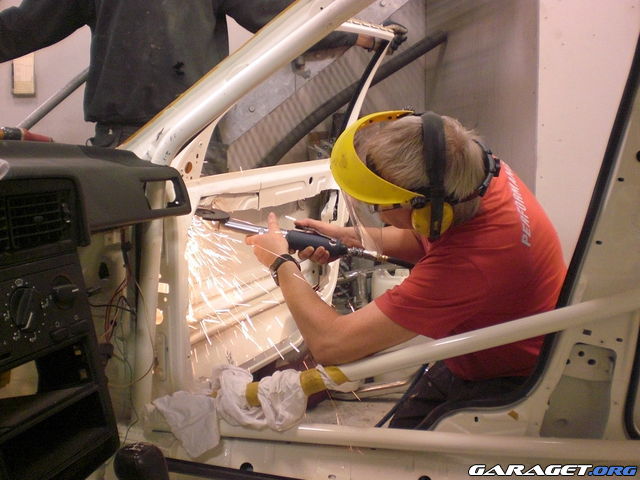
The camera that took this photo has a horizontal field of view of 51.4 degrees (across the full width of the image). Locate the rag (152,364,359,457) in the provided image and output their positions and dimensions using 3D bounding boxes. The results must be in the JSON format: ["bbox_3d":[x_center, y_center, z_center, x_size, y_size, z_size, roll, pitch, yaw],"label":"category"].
[{"bbox_3d":[-0.132,0.343,1.340,0.395,0.160,0.130,1,5,7],"label":"rag"}]

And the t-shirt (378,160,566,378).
[{"bbox_3d":[0.332,0.063,1.470,0.360,0.460,0.450,-8,19,15],"label":"t-shirt"}]

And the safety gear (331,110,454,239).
[{"bbox_3d":[0.147,-0.123,1.310,0.235,0.200,0.190,-7,-38,8],"label":"safety gear"}]

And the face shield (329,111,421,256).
[{"bbox_3d":[0.116,-0.114,1.340,0.180,0.210,0.200,-7,-38,8],"label":"face shield"}]

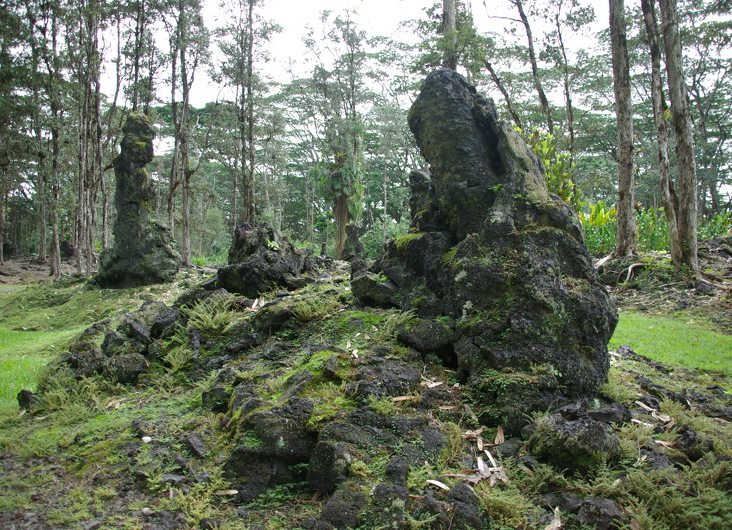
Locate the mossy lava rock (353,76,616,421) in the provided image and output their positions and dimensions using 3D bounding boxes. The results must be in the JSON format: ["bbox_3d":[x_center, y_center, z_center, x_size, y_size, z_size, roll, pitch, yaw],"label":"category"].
[{"bbox_3d":[1.105,-0.254,5.500,2.350,3.050,1.900,-1,1,0],"label":"mossy lava rock"}]

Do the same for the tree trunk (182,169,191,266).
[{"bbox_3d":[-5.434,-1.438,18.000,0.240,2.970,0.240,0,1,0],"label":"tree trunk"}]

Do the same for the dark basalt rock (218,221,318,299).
[{"bbox_3d":[-1.312,-0.074,8.000,1.330,1.000,1.100,-1,1,0],"label":"dark basalt rock"}]

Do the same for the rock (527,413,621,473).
[{"bbox_3d":[1.413,1.209,4.050,0.620,0.400,0.500,-1,1,0],"label":"rock"}]

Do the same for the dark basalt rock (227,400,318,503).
[{"bbox_3d":[-0.628,1.212,3.950,0.580,0.560,0.500,0,1,0],"label":"dark basalt rock"}]

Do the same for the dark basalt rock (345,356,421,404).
[{"bbox_3d":[0.136,0.944,4.900,0.610,0.320,0.450,0,1,0],"label":"dark basalt rock"}]

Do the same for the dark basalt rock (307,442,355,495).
[{"bbox_3d":[-0.218,1.243,3.650,0.290,0.330,0.290,-1,1,0],"label":"dark basalt rock"}]

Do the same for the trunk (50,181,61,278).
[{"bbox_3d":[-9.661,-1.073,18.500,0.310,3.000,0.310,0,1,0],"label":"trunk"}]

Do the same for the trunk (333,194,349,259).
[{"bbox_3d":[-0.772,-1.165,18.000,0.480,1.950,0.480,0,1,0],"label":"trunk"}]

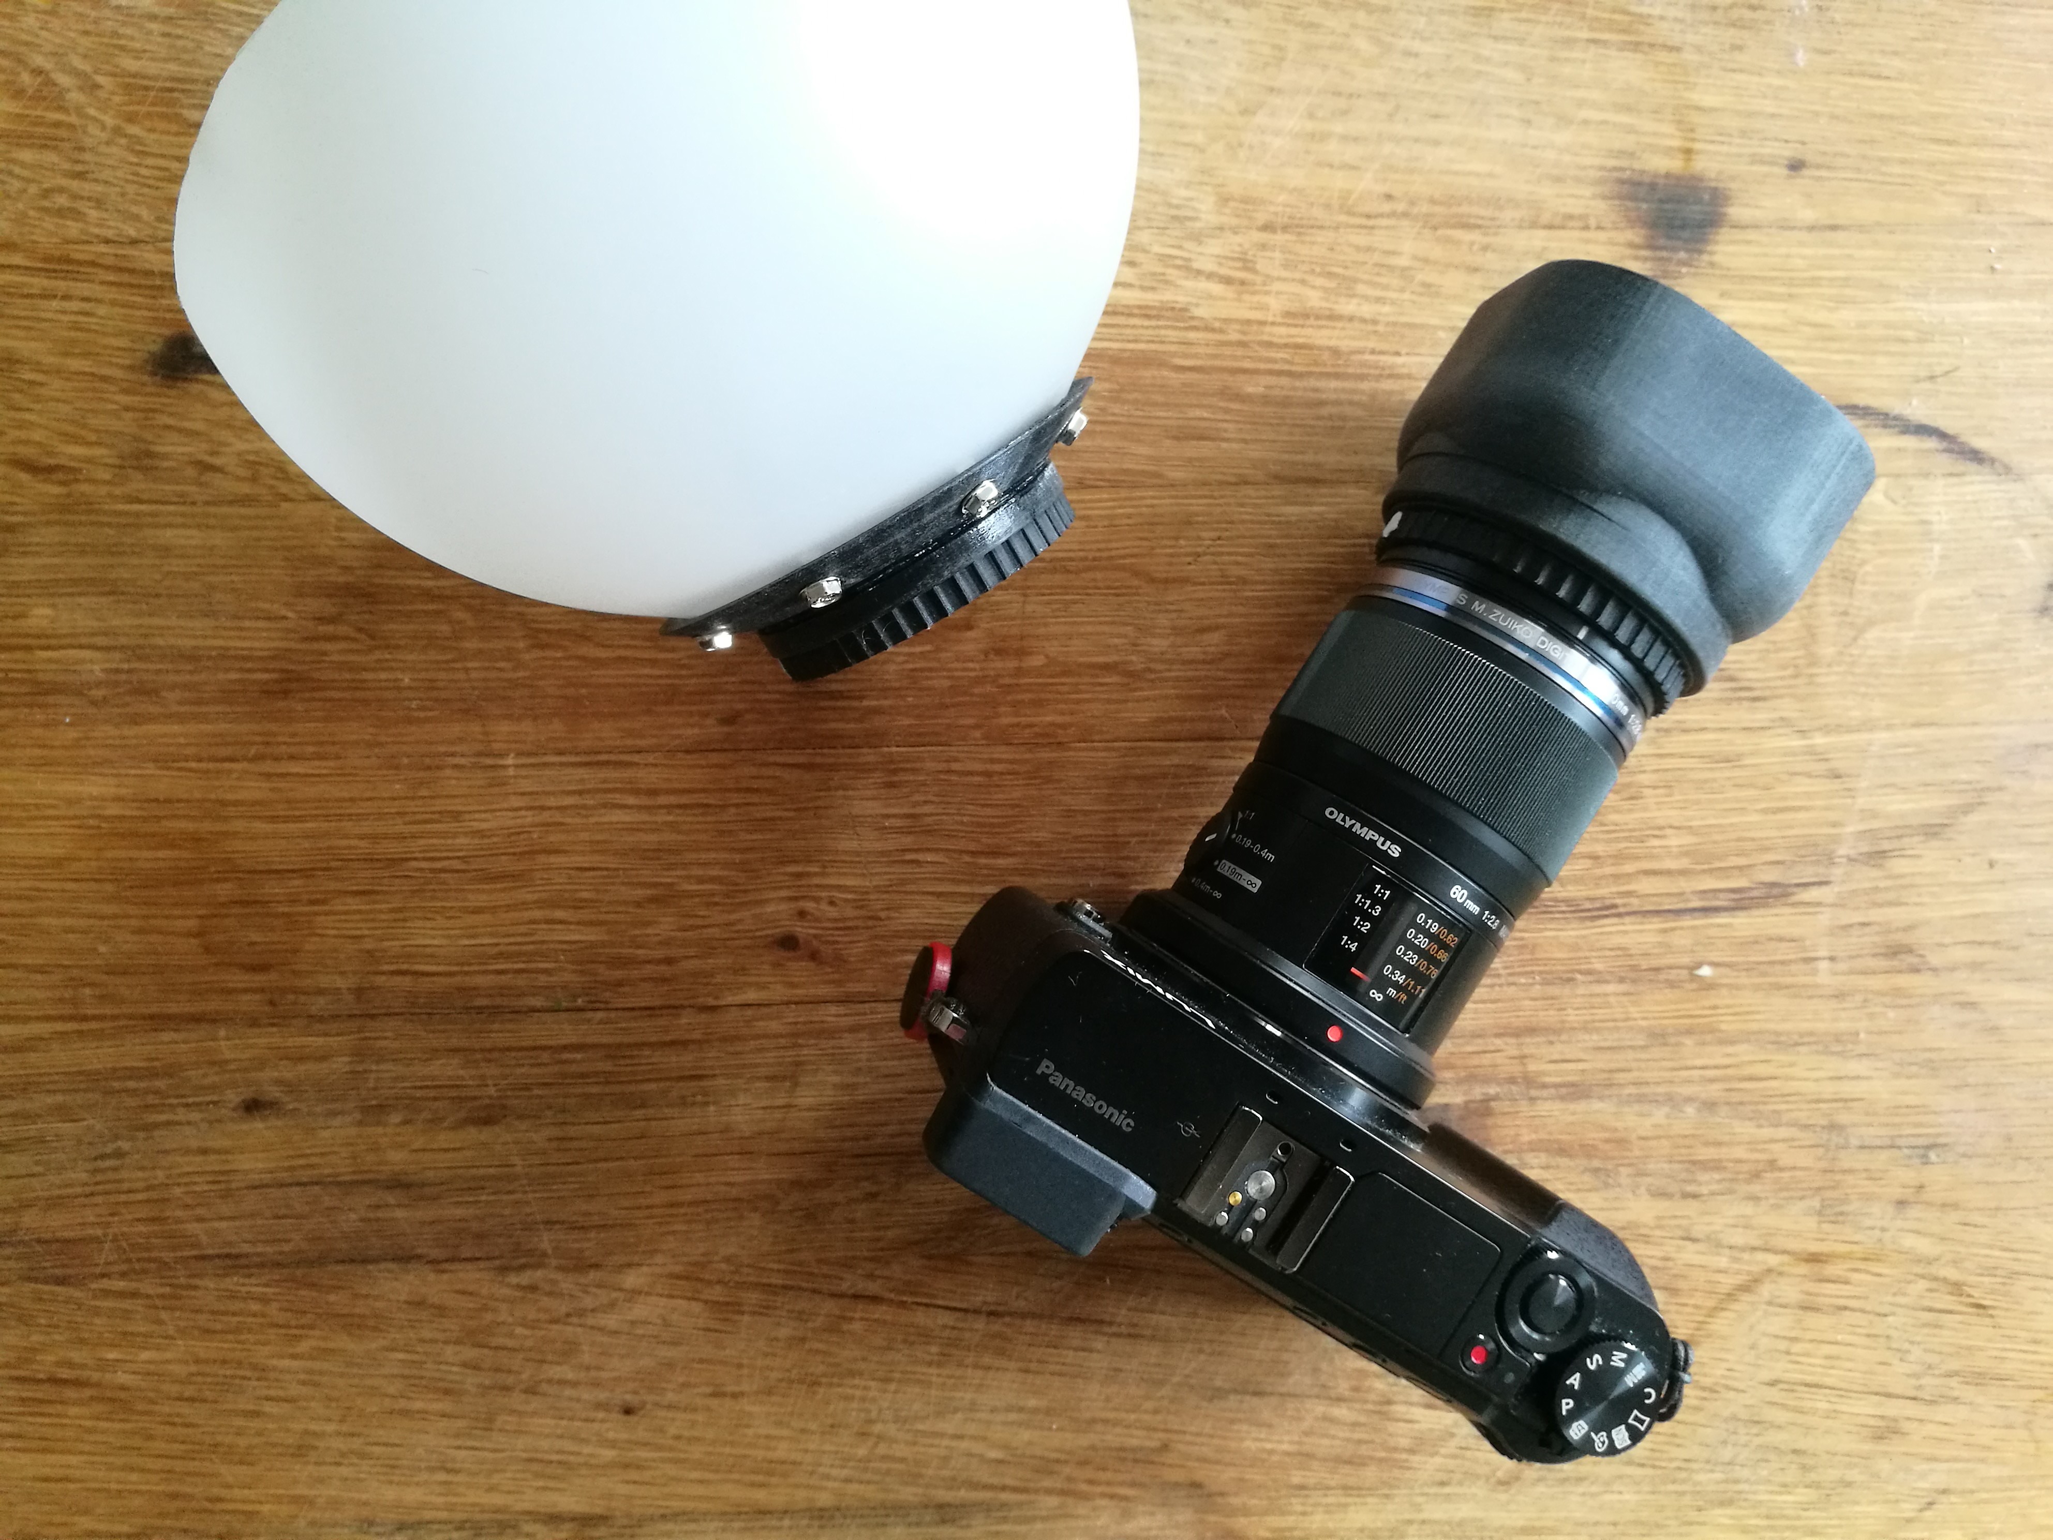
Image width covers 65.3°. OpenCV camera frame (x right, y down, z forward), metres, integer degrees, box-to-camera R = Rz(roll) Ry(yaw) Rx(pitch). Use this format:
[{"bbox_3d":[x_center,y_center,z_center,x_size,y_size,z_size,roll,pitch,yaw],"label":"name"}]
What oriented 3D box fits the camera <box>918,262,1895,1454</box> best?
[{"bbox_3d":[0.071,0.014,0.266,0.129,0.072,0.169,33,89,-9],"label":"camera"}]

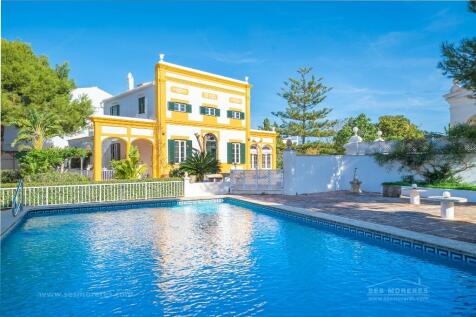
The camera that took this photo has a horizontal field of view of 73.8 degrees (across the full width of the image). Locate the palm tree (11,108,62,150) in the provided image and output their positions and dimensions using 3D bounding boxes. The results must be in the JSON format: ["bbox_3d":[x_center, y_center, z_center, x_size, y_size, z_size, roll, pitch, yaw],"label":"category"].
[{"bbox_3d":[-12.000,-0.550,19.000,3.100,4.700,3.100,0,-1,0],"label":"palm tree"}]

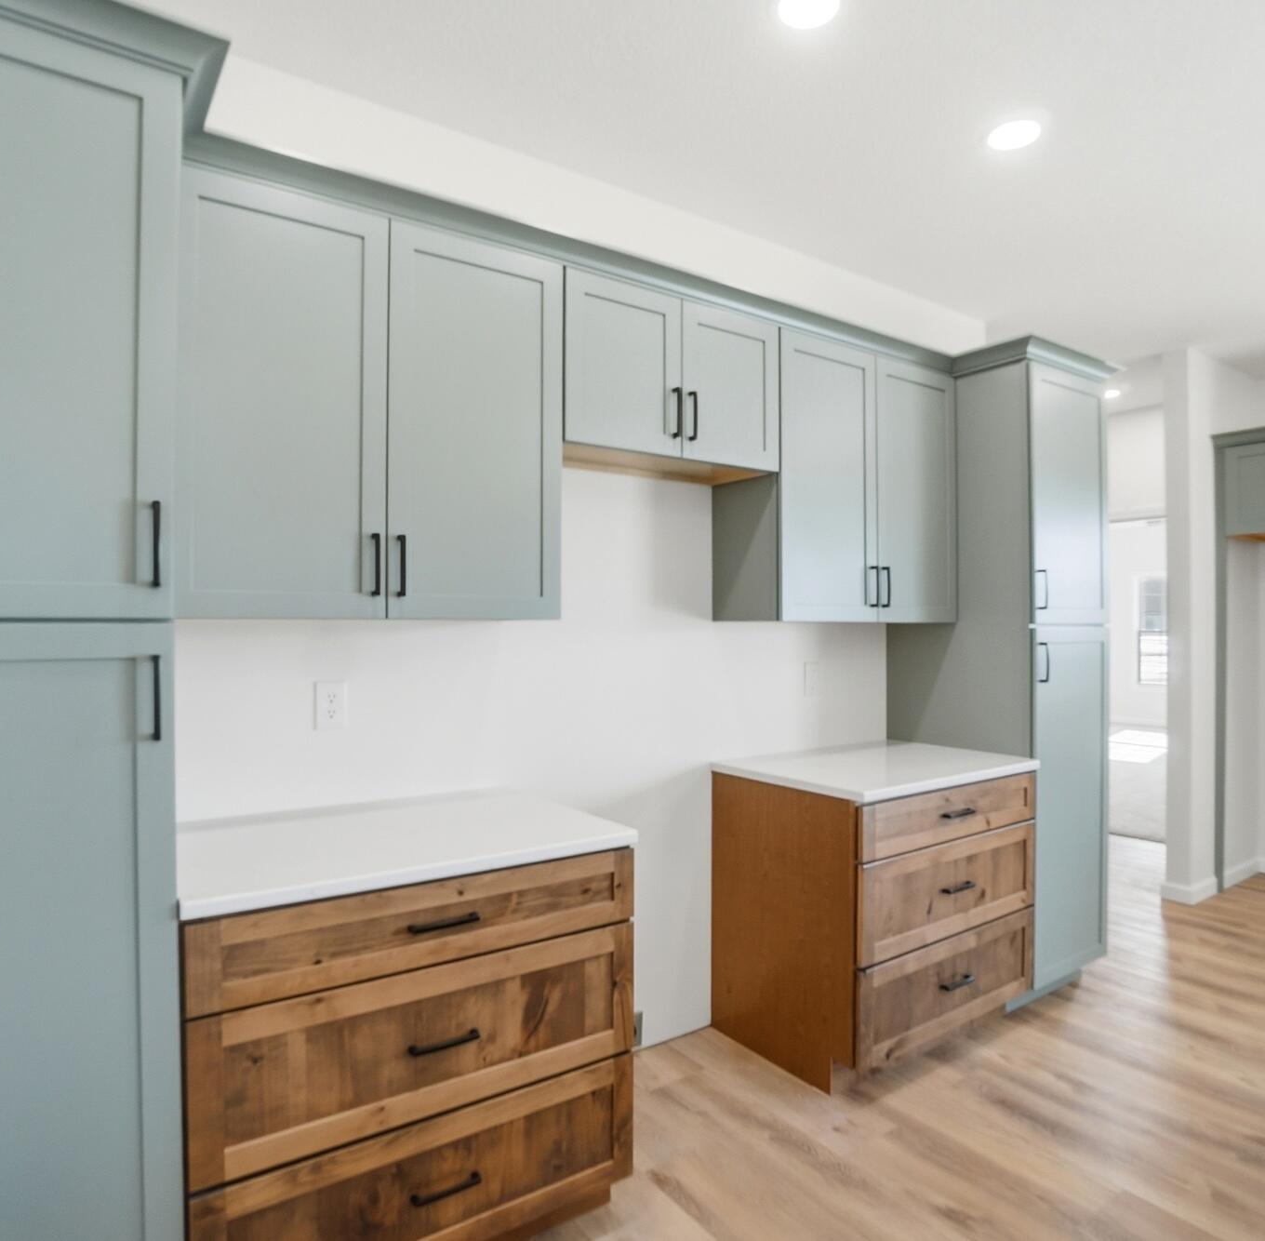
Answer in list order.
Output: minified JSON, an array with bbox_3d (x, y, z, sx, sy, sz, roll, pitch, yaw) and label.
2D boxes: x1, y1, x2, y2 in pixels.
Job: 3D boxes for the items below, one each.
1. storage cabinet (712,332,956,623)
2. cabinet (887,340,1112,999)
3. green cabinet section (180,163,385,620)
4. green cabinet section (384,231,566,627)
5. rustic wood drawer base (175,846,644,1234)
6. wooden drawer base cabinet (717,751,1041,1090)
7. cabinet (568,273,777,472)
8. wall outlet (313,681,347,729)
[{"bbox_3d":[0.744,-0.450,2.793,0.879,0.917,0.346,0,-1,-32],"label":"storage cabinet"},{"bbox_3d":[1.424,0.224,3.039,0.532,2.325,0.650,0,-1,-32],"label":"cabinet"},{"bbox_3d":[-0.746,-0.463,1.655,0.440,0.917,0.024,0,-1,-32],"label":"green cabinet section"},{"bbox_3d":[-0.371,-0.460,1.893,0.440,0.917,0.024,0,-1,-32],"label":"green cabinet section"},{"bbox_3d":[-0.549,0.938,1.784,0.899,0.867,0.645,0,-1,-32],"label":"rustic wood drawer base"},{"bbox_3d":[0.822,0.949,2.654,0.878,0.867,0.645,0,-1,-32],"label":"wooden drawer base cabinet"},{"bbox_3d":[0.049,-0.687,2.354,0.752,0.454,0.346,0,-1,-32],"label":"cabinet"},{"bbox_3d":[-0.785,0.222,2.017,0.081,0.122,0.008,0,-1,-32],"label":"wall outlet"}]

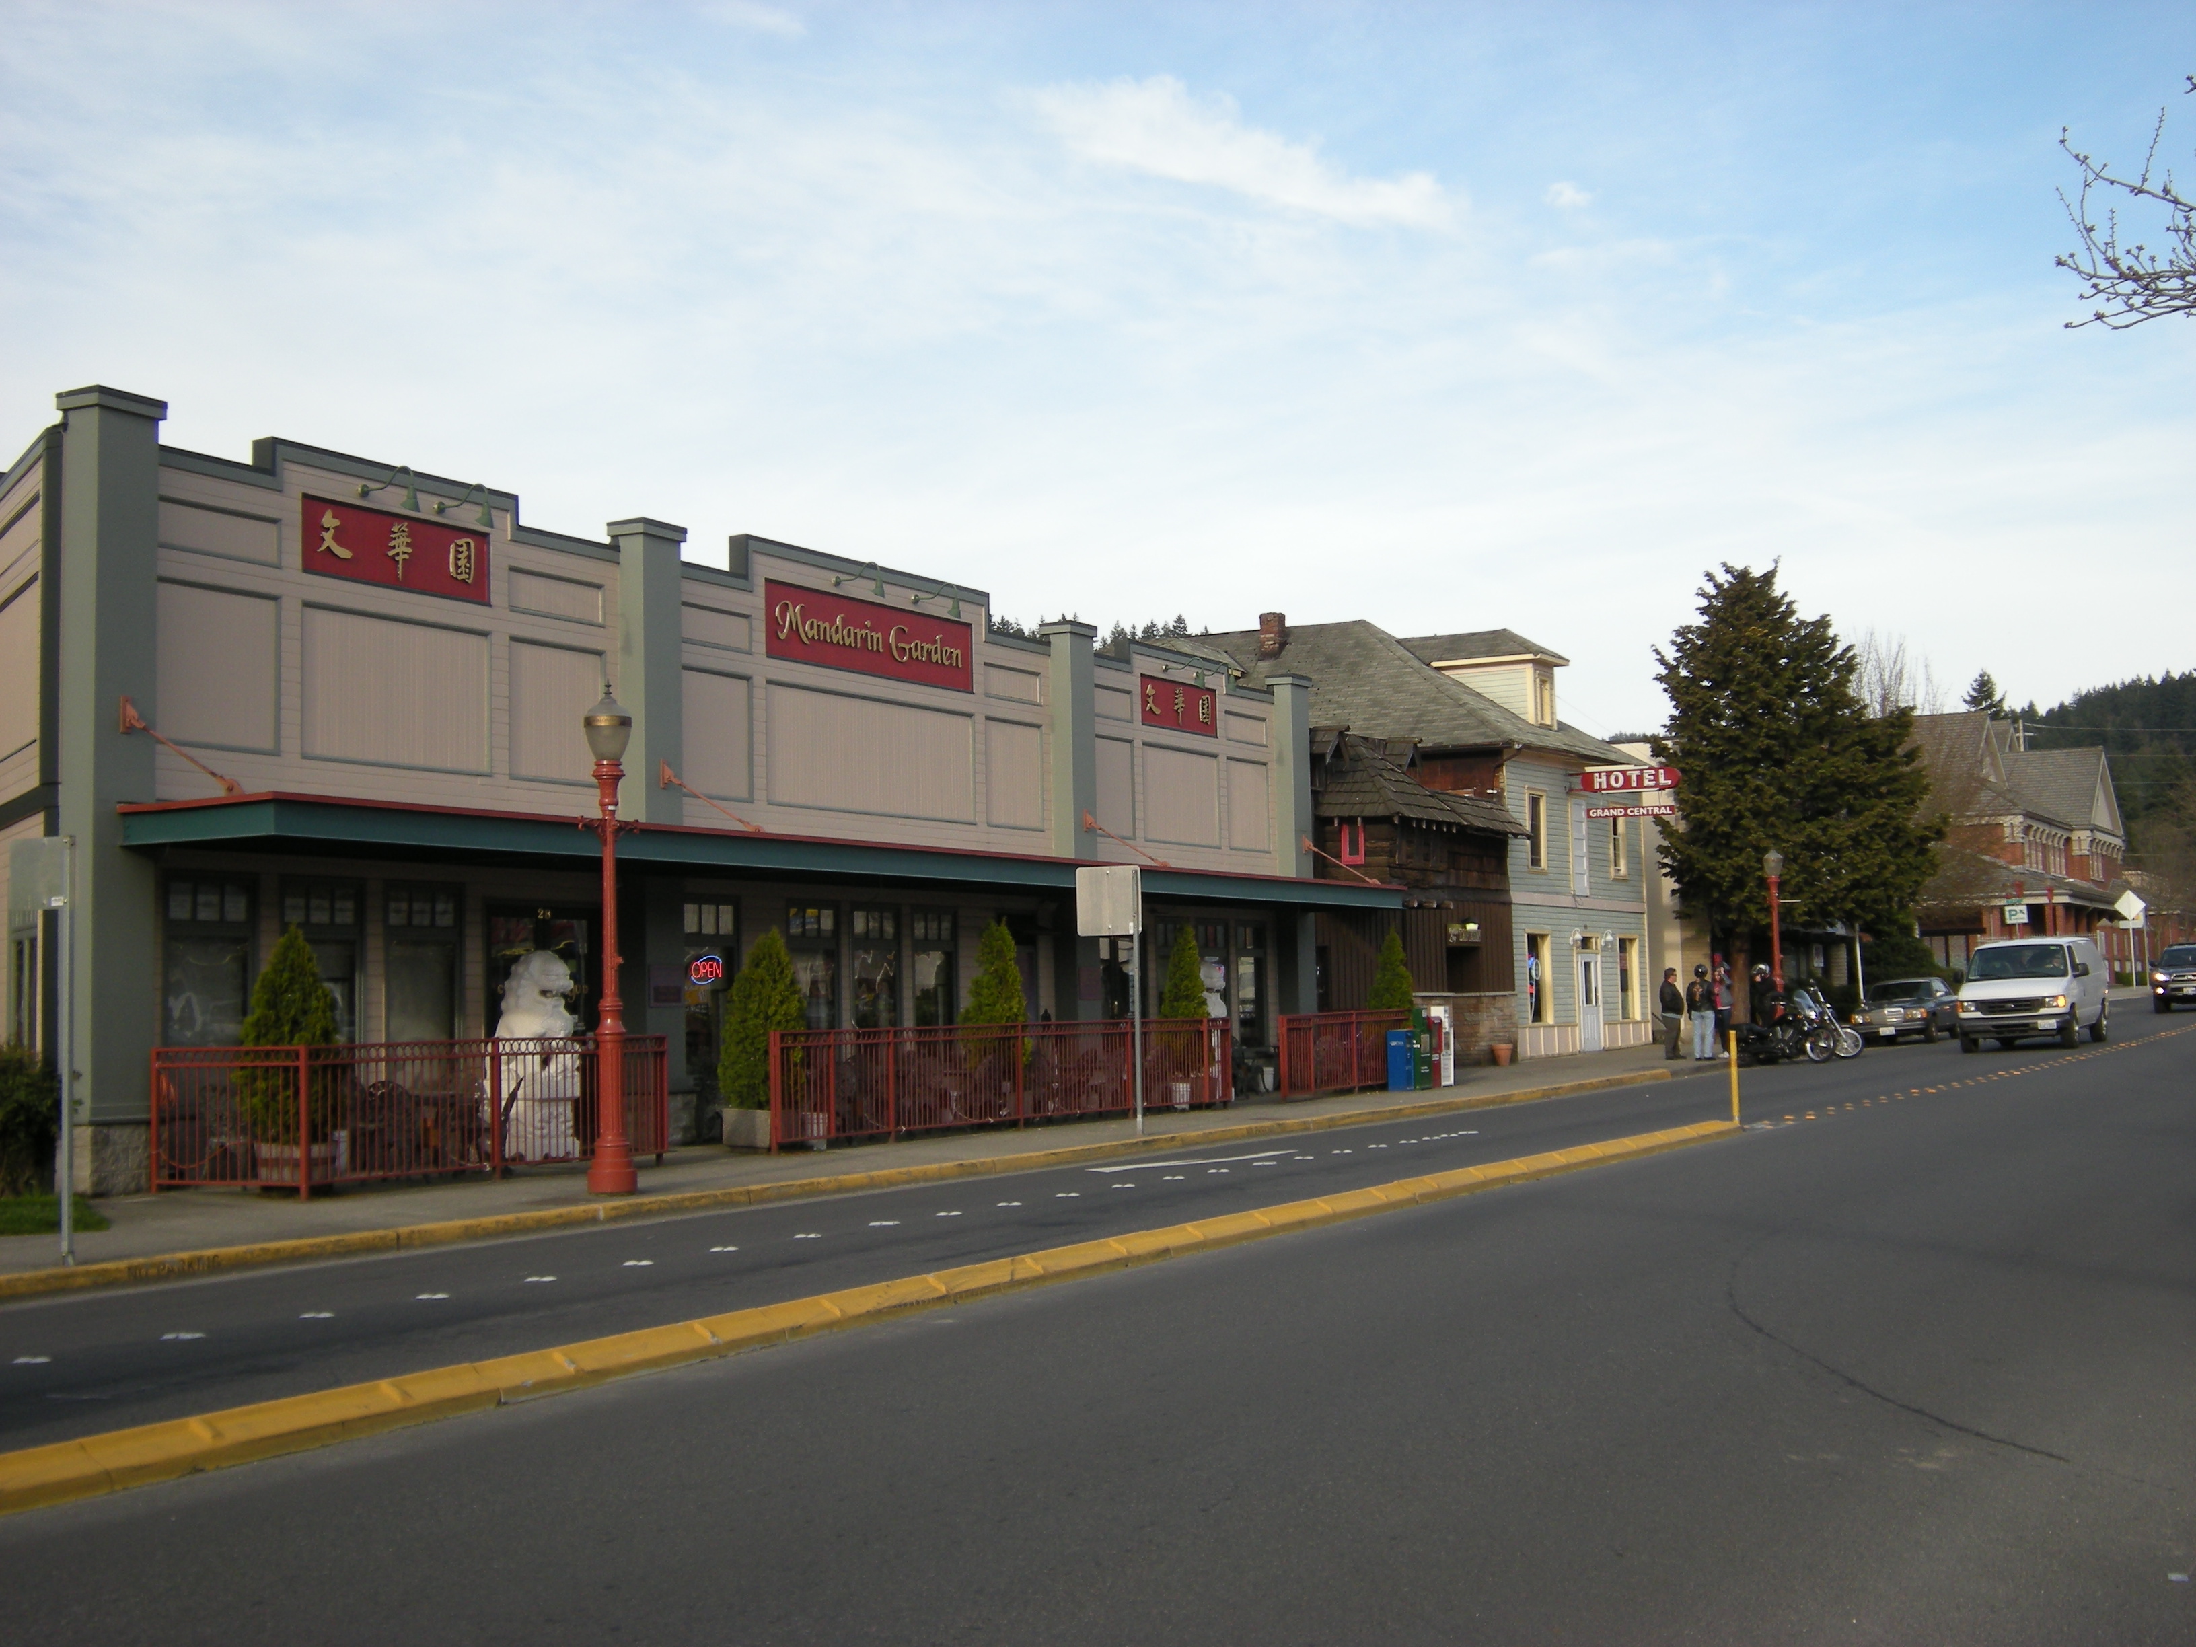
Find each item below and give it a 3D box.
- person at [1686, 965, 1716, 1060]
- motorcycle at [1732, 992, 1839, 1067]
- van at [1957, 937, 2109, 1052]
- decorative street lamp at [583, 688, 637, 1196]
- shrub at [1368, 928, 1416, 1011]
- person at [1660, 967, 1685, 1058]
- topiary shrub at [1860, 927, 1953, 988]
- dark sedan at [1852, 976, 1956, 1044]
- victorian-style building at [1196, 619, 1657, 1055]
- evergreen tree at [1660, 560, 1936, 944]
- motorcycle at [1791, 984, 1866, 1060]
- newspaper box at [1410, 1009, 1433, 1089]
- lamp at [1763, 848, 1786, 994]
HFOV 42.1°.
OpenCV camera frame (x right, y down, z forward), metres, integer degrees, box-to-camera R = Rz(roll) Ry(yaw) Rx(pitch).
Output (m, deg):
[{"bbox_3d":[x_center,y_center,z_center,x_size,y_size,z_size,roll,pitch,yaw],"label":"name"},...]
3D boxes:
[{"bbox_3d":[11.473,3.580,54.266,0.560,1.803,0.360,-3,-5,21],"label":"person"},{"bbox_3d":[12.930,3.840,53.500,2.350,1.330,0.880,-5,-5,44],"label":"motorcycle"},{"bbox_3d":[17.990,3.260,54.800,2.030,2.080,5.400,-5,-4,27],"label":"van"},{"bbox_3d":[-3.802,0.893,22.244,0.420,3.937,0.440,-1,-4,0],"label":"decorative street lamp"},{"bbox_3d":[4.700,2.800,45.600,0.880,2.200,0.880,-3,-4,27],"label":"shrub"},{"bbox_3d":[10.830,3.575,53.800,0.450,1.740,0.540,-1,-4,-1],"label":"person"},{"bbox_3d":[20.657,3.974,73.096,2.400,2.633,2.400,-3,-5,27],"label":"topiary shrub"},{"bbox_3d":[18.570,4.270,65.300,1.790,1.430,4.780,-5,-4,27],"label":"dark sedan"},{"bbox_3d":[4.874,0.341,62.760,13.000,9.739,9.600,-3,-5,27],"label":"victorian-style building"},{"bbox_3d":[15.069,-0.475,61.384,6.300,10.476,6.300,-3,-5,27],"label":"evergreen tree"},{"bbox_3d":[13.637,3.831,54.834,2.300,1.420,0.880,-5,-6,44],"label":"motorcycle"},{"bbox_3d":[4.800,3.410,43.400,0.430,1.240,0.500,-3,-4,27],"label":"newspaper box"},{"bbox_3d":[13.425,2.471,56.445,0.420,3.968,0.430,-3,-5,27],"label":"lamp"}]

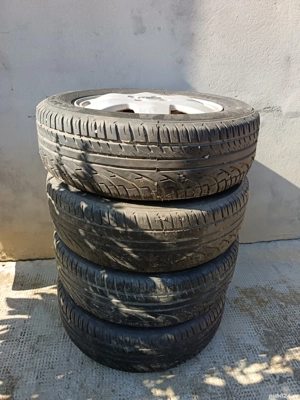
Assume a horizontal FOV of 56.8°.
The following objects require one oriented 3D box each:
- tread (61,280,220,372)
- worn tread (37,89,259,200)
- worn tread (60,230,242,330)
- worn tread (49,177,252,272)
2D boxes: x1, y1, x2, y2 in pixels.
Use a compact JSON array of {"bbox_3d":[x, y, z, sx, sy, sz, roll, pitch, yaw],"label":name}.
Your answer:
[{"bbox_3d":[-0.031,0.321,1.087,0.624,0.194,0.624,3,27,0],"label":"tread"},{"bbox_3d":[-0.005,-0.206,0.842,0.624,0.194,0.624,3,27,0],"label":"worn tread"},{"bbox_3d":[-0.012,0.147,1.003,0.624,0.194,0.624,3,27,0],"label":"worn tread"},{"bbox_3d":[-0.007,-0.028,0.920,0.624,0.194,0.624,3,27,0],"label":"worn tread"}]

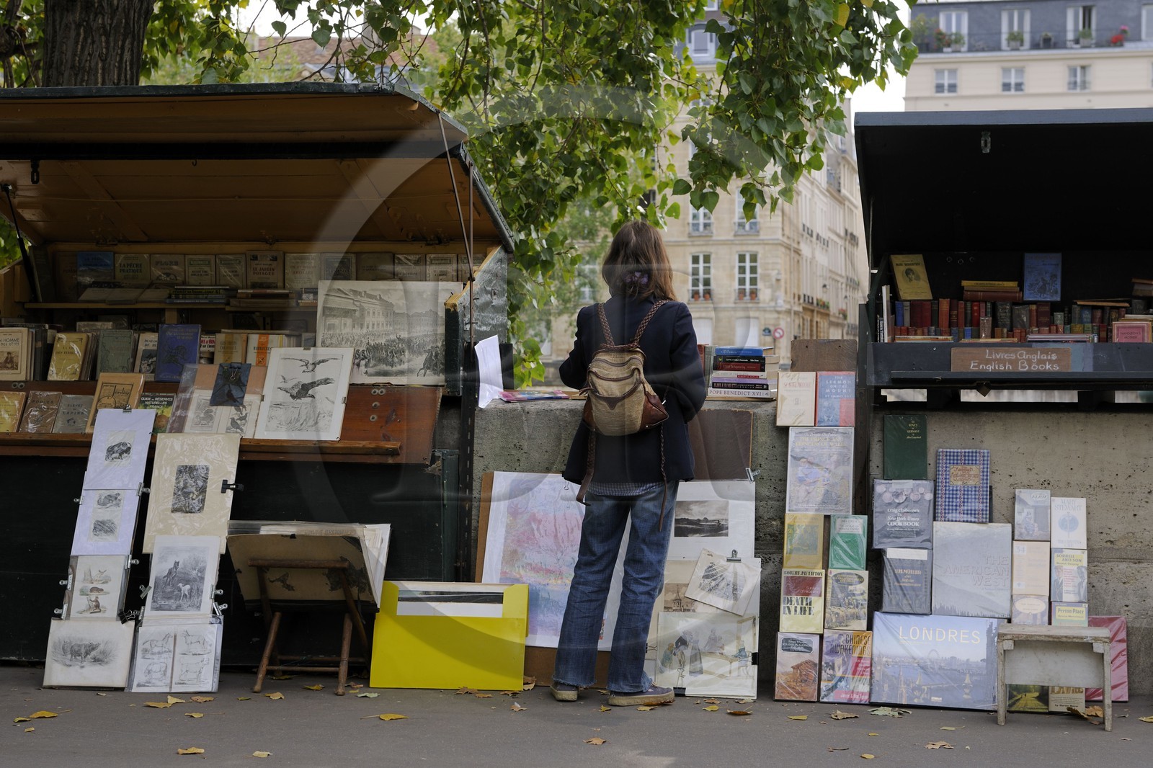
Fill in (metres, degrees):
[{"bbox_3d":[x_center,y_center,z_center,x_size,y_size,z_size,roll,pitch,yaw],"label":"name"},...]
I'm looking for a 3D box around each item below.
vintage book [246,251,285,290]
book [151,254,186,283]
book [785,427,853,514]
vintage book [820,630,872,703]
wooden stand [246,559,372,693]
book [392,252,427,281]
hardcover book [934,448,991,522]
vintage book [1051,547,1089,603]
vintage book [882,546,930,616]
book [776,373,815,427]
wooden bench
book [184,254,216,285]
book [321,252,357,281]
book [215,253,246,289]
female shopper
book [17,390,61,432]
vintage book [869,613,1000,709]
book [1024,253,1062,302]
[{"bbox_3d":[-1.259,-0.433,7.789,0.155,0.206,0.018,0,-6,9],"label":"vintage book"},{"bbox_3d":[-1.672,-0.433,7.869,0.149,0.193,0.018,0,-6,9],"label":"book"},{"bbox_3d":[0.870,0.312,6.840,0.231,0.313,0.020,2,-8,9],"label":"book"},{"bbox_3d":[0.956,1.002,6.793,0.168,0.248,0.025,0,-15,11],"label":"vintage book"},{"bbox_3d":[-0.969,0.857,7.045,0.360,0.490,0.390,0,1,8],"label":"wooden stand"},{"bbox_3d":[-0.663,-0.417,7.668,0.121,0.187,0.016,-1,-6,9],"label":"book"},{"bbox_3d":[1.337,0.355,6.638,0.180,0.255,0.026,0,-13,13],"label":"hardcover book"},{"bbox_3d":[1.724,0.672,6.718,0.122,0.185,0.022,0,-15,11],"label":"vintage book"},{"bbox_3d":[1.175,0.703,6.816,0.171,0.229,0.028,0,-15,12],"label":"vintage book"},{"bbox_3d":[0.788,0.056,6.881,0.136,0.194,0.023,2,-8,9],"label":"book"},{"bbox_3d":[1.554,0.951,6.243,0.360,0.300,0.190,0,2,14],"label":"wooden bench"},{"bbox_3d":[-1.533,-0.430,7.837,0.128,0.190,0.015,0,-6,9],"label":"book"},{"bbox_3d":[-0.950,-0.421,7.709,0.140,0.200,0.018,-1,-6,9],"label":"book"},{"bbox_3d":[-1.400,-0.424,7.788,0.120,0.187,0.016,-1,-6,9],"label":"book"},{"bbox_3d":[0.182,0.276,6.680,0.520,1.680,0.480,0,1,11],"label":"female shopper"},{"bbox_3d":[-2.026,0.112,7.284,0.136,0.173,0.018,1,-27,13],"label":"book"},{"bbox_3d":[1.231,0.942,6.515,0.446,0.311,0.030,1,-11,14],"label":"vintage book"},{"bbox_3d":[1.726,-0.392,7.106,0.131,0.179,0.027,1,-8,13],"label":"book"}]

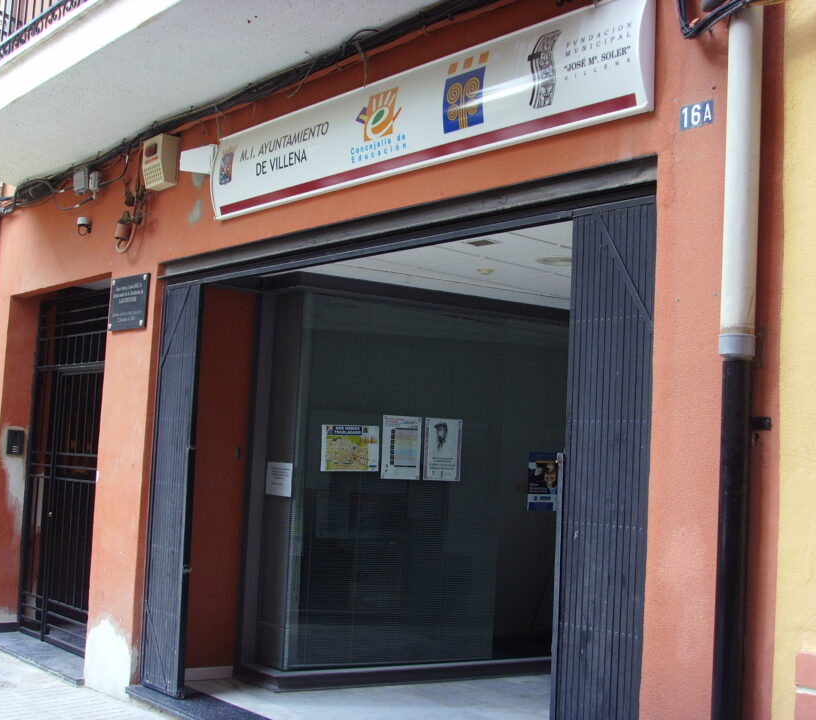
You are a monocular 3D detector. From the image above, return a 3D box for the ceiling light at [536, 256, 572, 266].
[{"bbox_3d":[0.856,-0.570,6.167,0.240,0.050,0.240,3,-5,0],"label":"ceiling light"}]

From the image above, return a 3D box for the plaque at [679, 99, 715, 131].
[{"bbox_3d":[1.042,-0.882,3.897,0.010,0.086,0.140,7,-7,-40],"label":"plaque"}]

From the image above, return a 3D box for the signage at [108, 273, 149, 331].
[{"bbox_3d":[-1.857,-0.380,7.213,0.022,0.357,0.543,7,-7,-40],"label":"signage"}]

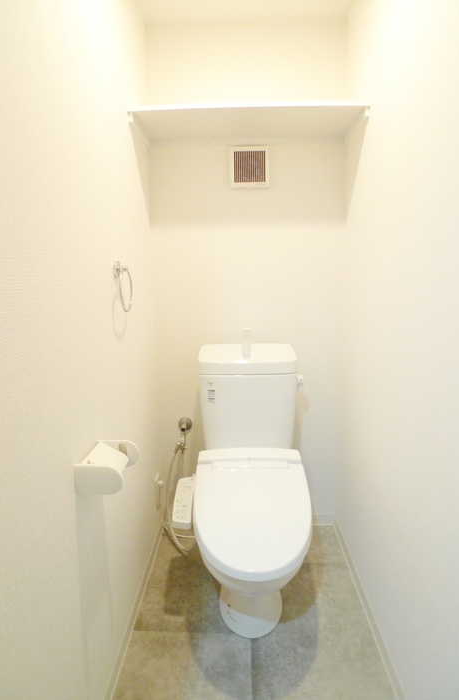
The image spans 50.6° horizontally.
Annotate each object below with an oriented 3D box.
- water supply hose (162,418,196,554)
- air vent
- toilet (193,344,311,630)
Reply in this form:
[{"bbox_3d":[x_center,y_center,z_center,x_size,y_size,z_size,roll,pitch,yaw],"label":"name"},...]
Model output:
[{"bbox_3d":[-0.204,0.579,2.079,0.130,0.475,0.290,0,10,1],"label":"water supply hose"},{"bbox_3d":[0.083,-0.738,1.967,0.158,0.164,0.035,0,10,1],"label":"air vent"},{"bbox_3d":[0.071,0.475,1.734,0.380,0.855,0.870,0,10,1],"label":"toilet"}]

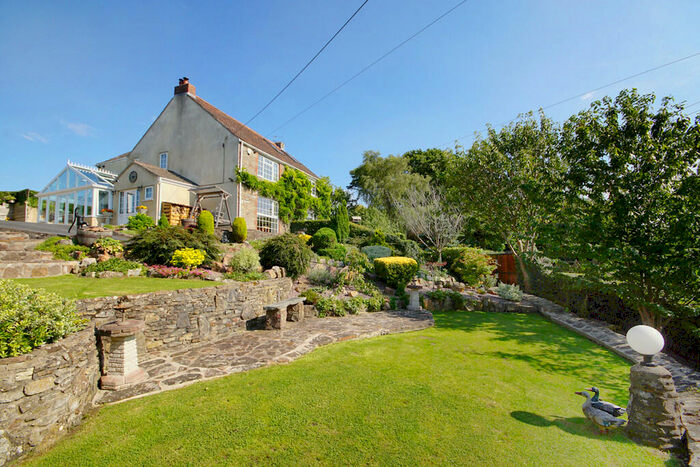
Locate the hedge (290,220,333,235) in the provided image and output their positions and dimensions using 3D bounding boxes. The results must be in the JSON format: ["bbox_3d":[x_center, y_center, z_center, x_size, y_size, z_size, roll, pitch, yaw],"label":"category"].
[{"bbox_3d":[-2.138,-0.278,16.200,2.600,0.950,0.900,-1,-5,14],"label":"hedge"}]

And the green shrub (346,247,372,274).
[{"bbox_3d":[0.333,0.908,9.700,0.880,0.930,0.850,-1,-4,0],"label":"green shrub"}]

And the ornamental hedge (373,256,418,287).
[{"bbox_3d":[1.419,1.232,9.100,1.300,1.030,1.120,-1,-4,0],"label":"ornamental hedge"}]

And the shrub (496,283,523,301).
[{"bbox_3d":[4.854,1.757,8.850,0.706,0.563,0.706,0,-5,0],"label":"shrub"}]

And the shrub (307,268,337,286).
[{"bbox_3d":[-0.850,1.312,8.700,0.880,0.540,0.750,-1,-4,0],"label":"shrub"}]

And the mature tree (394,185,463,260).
[{"bbox_3d":[3.014,-0.307,11.200,2.700,3.100,2.600,1,-1,-6],"label":"mature tree"}]

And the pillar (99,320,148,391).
[{"bbox_3d":[-2.958,1.560,3.820,0.473,0.723,0.473,0,-5,0],"label":"pillar"}]

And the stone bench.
[{"bbox_3d":[-1.436,1.811,6.650,0.380,0.470,1.280,-2,-4,14],"label":"stone bench"}]

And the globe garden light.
[{"bbox_3d":[2.651,1.003,2.616,0.243,0.335,0.243,0,-5,0],"label":"globe garden light"}]

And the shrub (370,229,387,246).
[{"bbox_3d":[1.243,0.197,12.500,0.660,0.800,0.640,-1,-4,0],"label":"shrub"}]

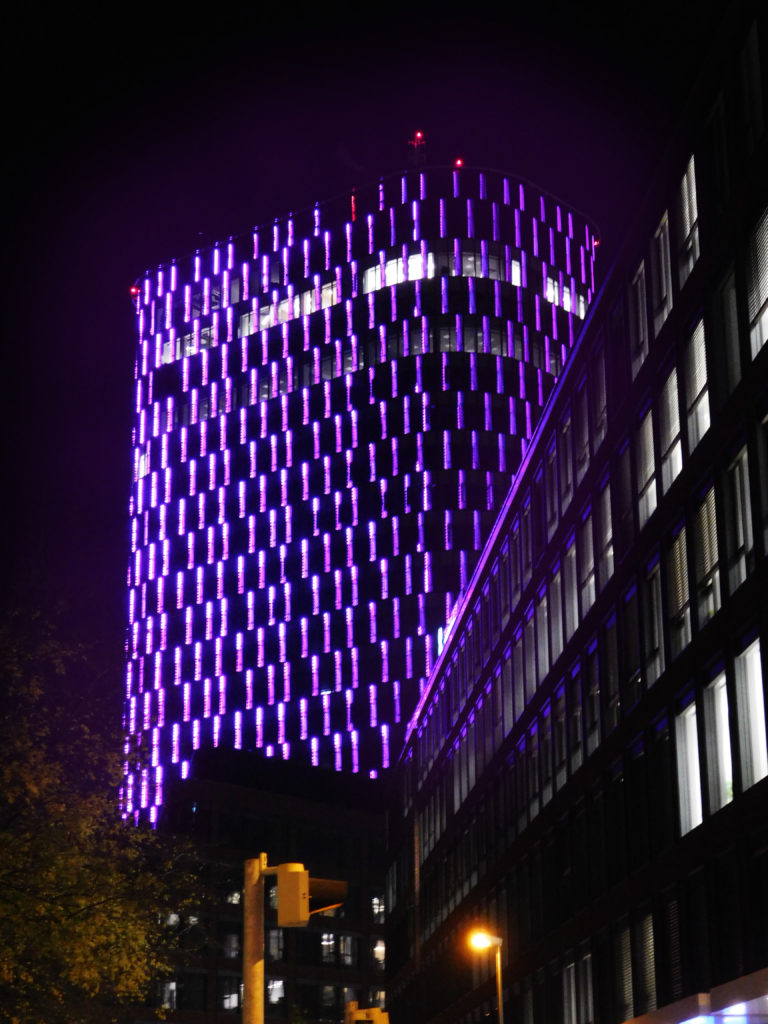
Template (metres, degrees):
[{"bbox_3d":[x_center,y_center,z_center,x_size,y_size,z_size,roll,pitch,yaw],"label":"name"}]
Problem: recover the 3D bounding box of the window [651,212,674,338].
[{"bbox_3d":[5.782,-4.946,40.718,0.130,2.200,1.600,2,-19,-5],"label":"window"}]

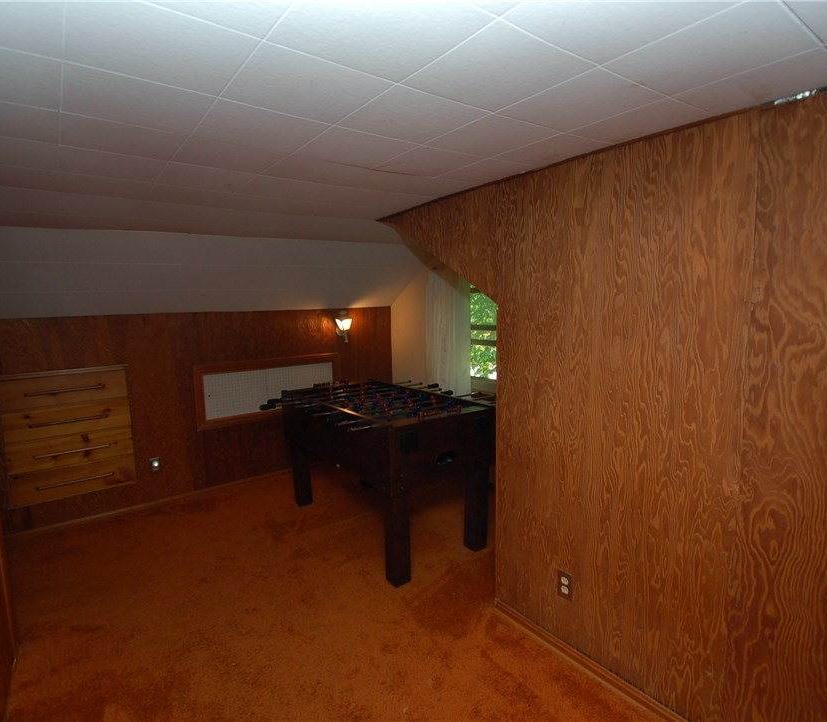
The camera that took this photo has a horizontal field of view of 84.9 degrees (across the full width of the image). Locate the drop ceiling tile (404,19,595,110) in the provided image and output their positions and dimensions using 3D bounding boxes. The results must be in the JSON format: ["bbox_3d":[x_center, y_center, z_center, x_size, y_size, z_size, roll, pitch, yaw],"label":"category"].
[{"bbox_3d":[0.181,-0.642,0.997,0.308,0.020,0.308,-8,11,-37],"label":"drop ceiling tile"}]

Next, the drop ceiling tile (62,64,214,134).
[{"bbox_3d":[-0.682,-0.641,1.117,0.308,0.020,0.308,-8,11,-37],"label":"drop ceiling tile"}]

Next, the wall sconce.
[{"bbox_3d":[-0.679,-0.335,4.390,0.130,0.310,0.190,-6,8,-37],"label":"wall sconce"}]

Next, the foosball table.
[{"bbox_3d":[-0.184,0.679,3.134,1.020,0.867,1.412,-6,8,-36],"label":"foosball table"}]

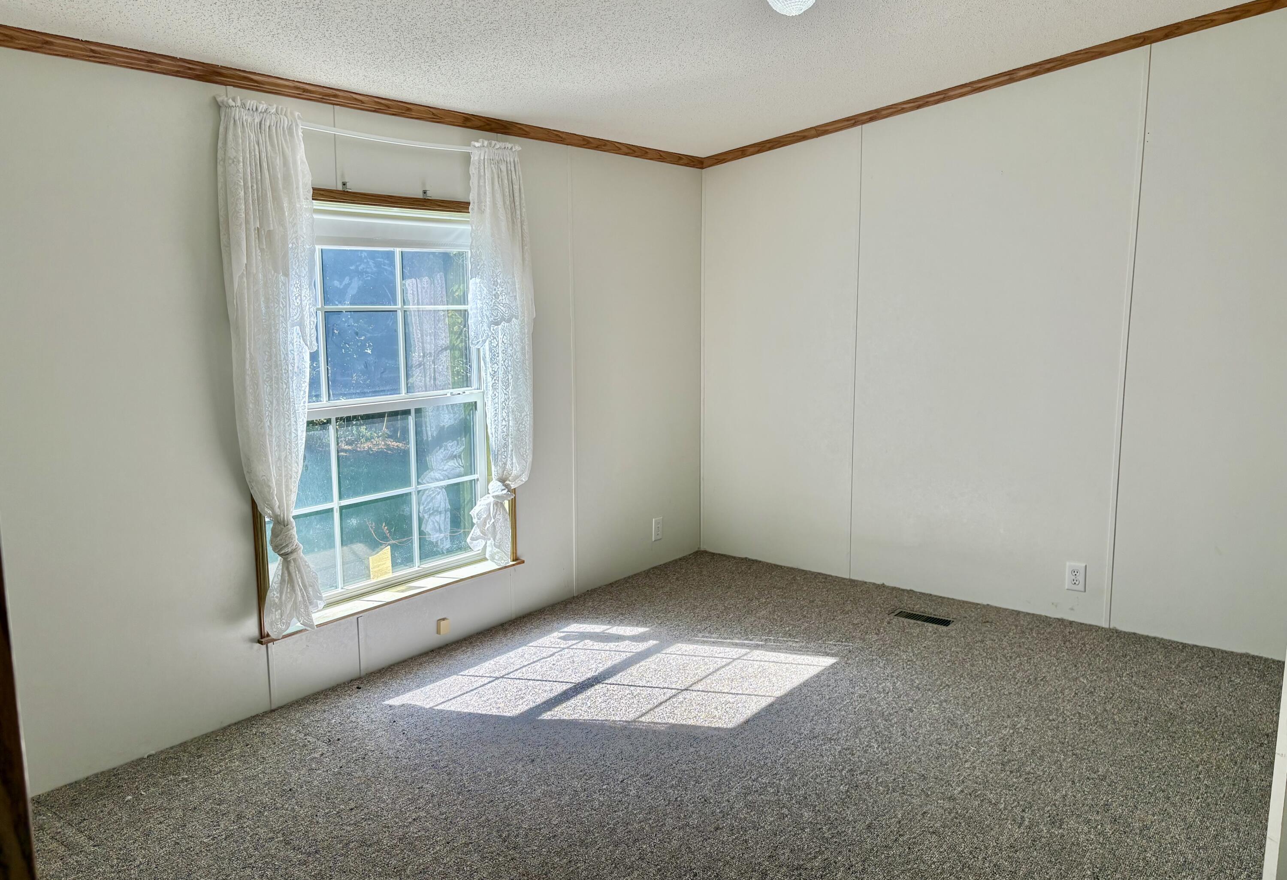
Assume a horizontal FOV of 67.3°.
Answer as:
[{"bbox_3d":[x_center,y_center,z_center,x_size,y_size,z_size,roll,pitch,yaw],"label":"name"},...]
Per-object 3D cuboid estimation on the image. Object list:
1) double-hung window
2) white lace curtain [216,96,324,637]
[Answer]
[{"bbox_3d":[-1.068,-0.141,3.793,0.080,1.498,1.170,6,11,37],"label":"double-hung window"},{"bbox_3d":[-1.234,-0.206,3.244,0.110,1.794,0.305,6,11,37],"label":"white lace curtain"}]

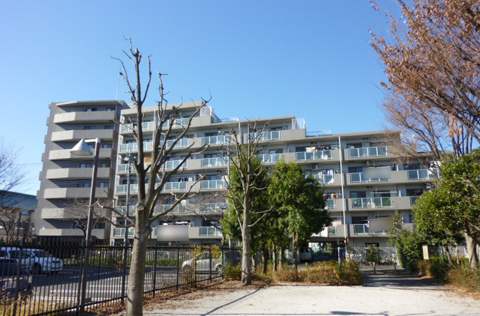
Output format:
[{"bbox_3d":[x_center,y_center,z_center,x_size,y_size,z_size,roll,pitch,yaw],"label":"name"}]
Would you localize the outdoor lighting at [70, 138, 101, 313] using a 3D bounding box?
[{"bbox_3d":[-4.550,1.771,9.763,1.000,4.760,0.720,-4,-14,16],"label":"outdoor lighting"}]

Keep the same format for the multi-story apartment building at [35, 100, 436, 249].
[{"bbox_3d":[-2.111,2.505,49.853,53.800,23.400,14.000,-4,-14,16],"label":"multi-story apartment building"}]

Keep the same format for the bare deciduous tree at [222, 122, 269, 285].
[{"bbox_3d":[0.302,2.182,18.592,2.500,8.590,2.600,0,-13,0],"label":"bare deciduous tree"}]

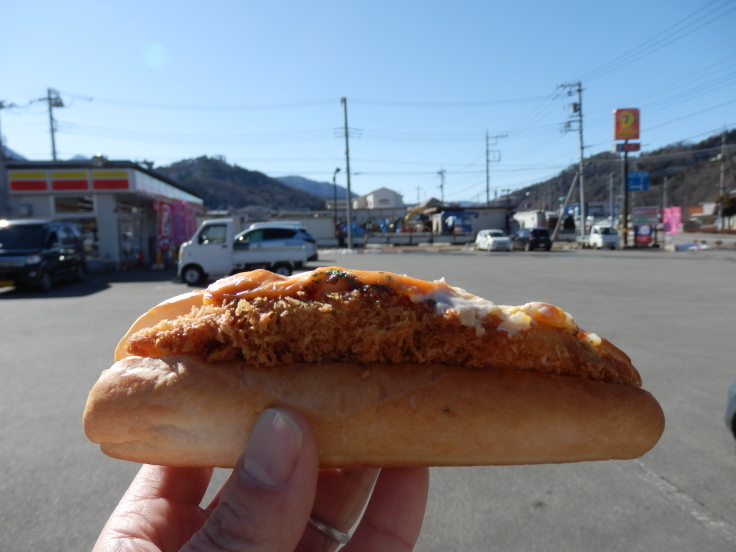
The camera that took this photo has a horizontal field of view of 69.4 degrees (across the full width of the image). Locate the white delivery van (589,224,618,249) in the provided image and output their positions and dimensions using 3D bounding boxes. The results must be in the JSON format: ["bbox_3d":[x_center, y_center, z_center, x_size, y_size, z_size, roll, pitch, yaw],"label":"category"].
[{"bbox_3d":[17.302,-2.897,40.000,1.475,1.800,3.350,-2,5,-7],"label":"white delivery van"}]

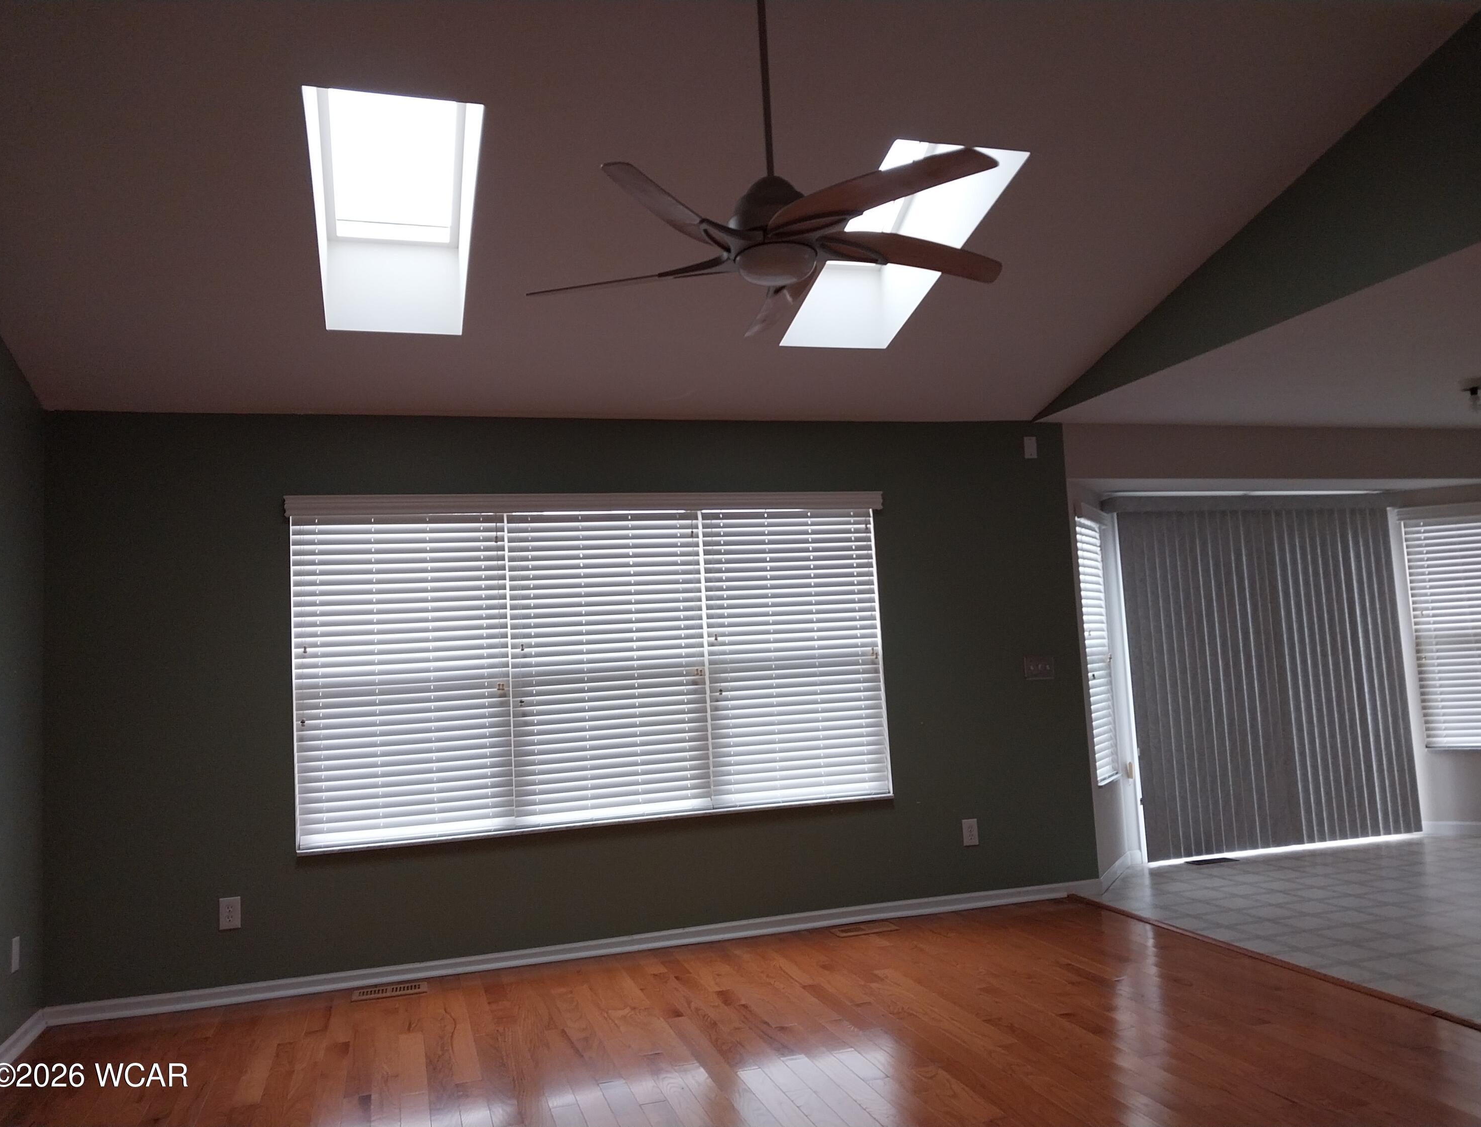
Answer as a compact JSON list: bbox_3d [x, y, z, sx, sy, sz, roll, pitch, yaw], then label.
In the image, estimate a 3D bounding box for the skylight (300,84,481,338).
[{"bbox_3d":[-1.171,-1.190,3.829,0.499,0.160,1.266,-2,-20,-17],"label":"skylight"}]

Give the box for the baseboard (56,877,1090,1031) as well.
[{"bbox_3d":[-0.428,1.697,5.038,4.710,0.075,0.020,-1,-5,-17],"label":"baseboard"}]

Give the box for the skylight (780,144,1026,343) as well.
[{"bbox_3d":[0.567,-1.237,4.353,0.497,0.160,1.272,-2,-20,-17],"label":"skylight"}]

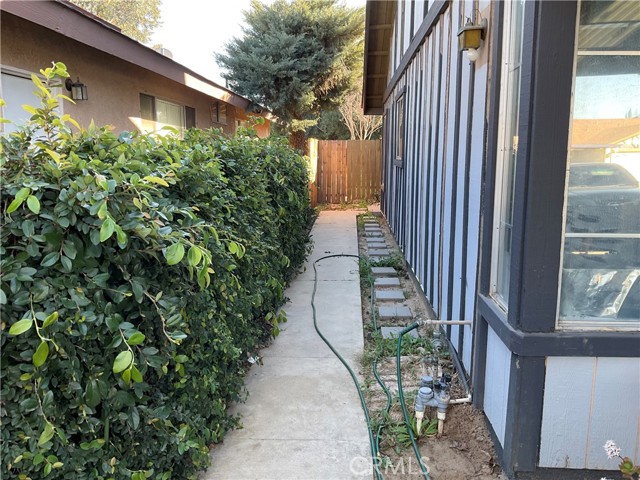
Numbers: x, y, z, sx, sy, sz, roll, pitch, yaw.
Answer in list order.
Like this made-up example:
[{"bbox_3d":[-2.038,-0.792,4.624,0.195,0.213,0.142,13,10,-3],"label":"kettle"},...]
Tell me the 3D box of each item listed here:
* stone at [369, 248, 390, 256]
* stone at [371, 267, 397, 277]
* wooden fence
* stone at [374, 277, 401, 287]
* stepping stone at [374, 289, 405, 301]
[{"bbox_3d":[0.889,0.212,8.165,0.300,0.050,0.300,0,9,-1],"label":"stone"},{"bbox_3d":[0.815,0.412,6.901,0.300,0.050,0.300,0,9,-1],"label":"stone"},{"bbox_3d":[0.786,-1.990,15.916,2.100,1.870,0.100,1,9,3],"label":"wooden fence"},{"bbox_3d":[0.780,0.508,6.296,0.300,0.050,0.300,0,9,-1],"label":"stone"},{"bbox_3d":[0.742,0.603,5.693,0.300,0.050,0.300,0,9,-1],"label":"stepping stone"}]

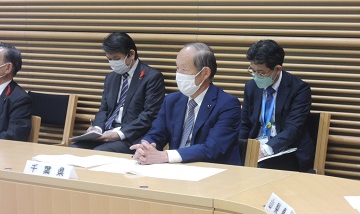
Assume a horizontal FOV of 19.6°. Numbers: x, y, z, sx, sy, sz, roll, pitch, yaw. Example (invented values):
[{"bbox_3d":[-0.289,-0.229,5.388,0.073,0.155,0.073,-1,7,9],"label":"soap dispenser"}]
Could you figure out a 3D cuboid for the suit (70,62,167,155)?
[{"bbox_3d":[-0.414,0.213,6.273,0.510,0.980,0.720,4,7,36],"label":"suit"}]

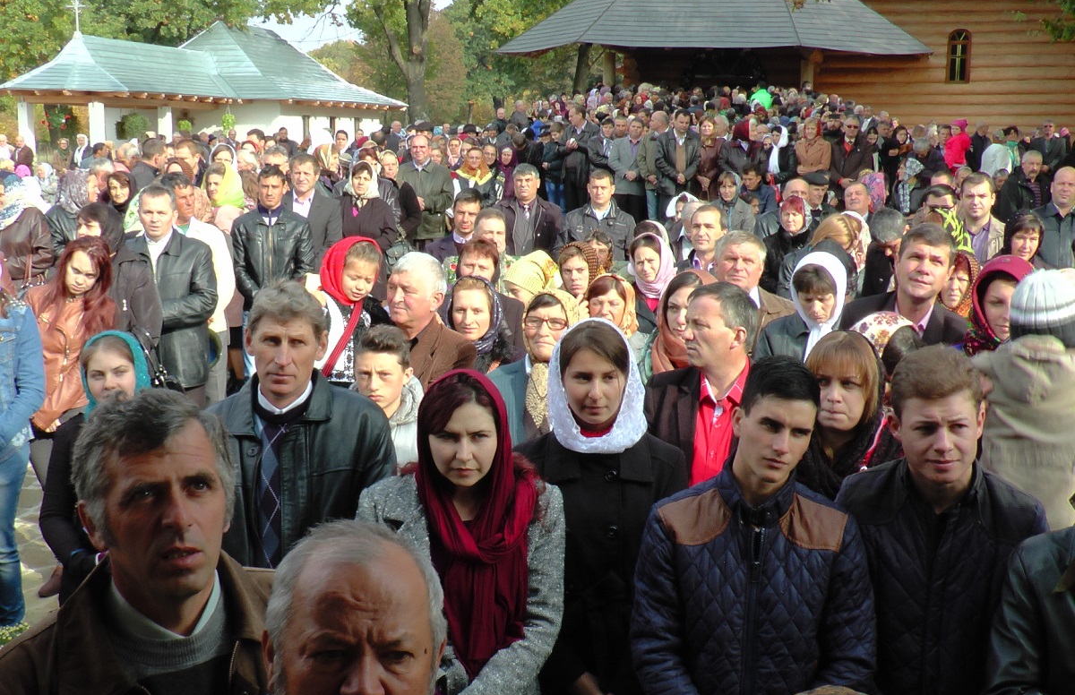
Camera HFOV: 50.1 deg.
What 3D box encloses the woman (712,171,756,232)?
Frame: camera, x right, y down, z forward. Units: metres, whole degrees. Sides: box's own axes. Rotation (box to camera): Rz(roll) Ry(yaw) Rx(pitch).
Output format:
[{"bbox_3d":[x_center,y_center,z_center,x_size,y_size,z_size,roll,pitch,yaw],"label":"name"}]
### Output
[{"bbox_3d":[1.604,-0.655,9.568,0.460,1.620,0.310,4,13,18],"label":"woman"}]

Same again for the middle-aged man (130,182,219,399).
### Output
[{"bbox_3d":[-1.773,0.087,5.637,0.510,1.760,0.350,0,9,-2],"label":"middle-aged man"}]

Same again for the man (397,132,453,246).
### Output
[{"bbox_3d":[-0.946,-0.932,9.836,0.540,1.750,0.340,0,9,-3],"label":"man"}]

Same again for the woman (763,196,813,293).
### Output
[{"bbox_3d":[1.664,-0.186,7.568,0.460,1.620,0.310,6,14,27],"label":"woman"}]

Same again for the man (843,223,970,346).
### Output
[{"bbox_3d":[1.253,0.448,4.037,0.510,1.760,0.330,1,9,7],"label":"man"}]

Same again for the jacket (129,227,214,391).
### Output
[{"bbox_3d":[-1.788,-0.186,5.600,0.500,0.760,0.320,2,12,8],"label":"jacket"}]

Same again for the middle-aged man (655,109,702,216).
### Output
[{"bbox_3d":[1.596,-1.814,13.082,0.540,1.750,0.340,1,12,4],"label":"middle-aged man"}]

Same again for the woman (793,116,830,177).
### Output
[{"bbox_3d":[3.113,-1.795,13.127,0.460,1.630,0.310,3,9,14],"label":"woman"}]

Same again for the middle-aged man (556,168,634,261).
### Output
[{"bbox_3d":[0.365,-0.268,7.487,0.540,1.760,0.330,1,9,3],"label":"middle-aged man"}]

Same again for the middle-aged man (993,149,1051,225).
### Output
[{"bbox_3d":[4.222,-0.848,10.035,0.540,1.730,0.350,1,9,6],"label":"middle-aged man"}]

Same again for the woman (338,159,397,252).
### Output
[{"bbox_3d":[-1.233,-0.531,8.370,0.480,1.640,0.320,1,12,4],"label":"woman"}]

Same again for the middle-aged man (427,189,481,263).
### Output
[{"bbox_3d":[-0.450,-0.006,6.386,0.510,1.740,0.320,0,9,-1],"label":"middle-aged man"}]

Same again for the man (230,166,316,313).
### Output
[{"bbox_3d":[-1.536,-0.191,6.786,0.520,1.740,0.330,-2,9,-11],"label":"man"}]

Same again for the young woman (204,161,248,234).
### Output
[{"bbox_3d":[-2.048,-0.403,7.628,0.460,1.640,0.310,3,9,17],"label":"young woman"}]

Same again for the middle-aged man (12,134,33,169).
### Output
[{"bbox_3d":[-9.019,-2.856,20.177,0.490,1.700,0.310,1,12,3],"label":"middle-aged man"}]

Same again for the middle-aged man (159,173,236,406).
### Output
[{"bbox_3d":[-1.903,-0.094,6.381,0.510,1.740,0.330,-4,13,-20],"label":"middle-aged man"}]

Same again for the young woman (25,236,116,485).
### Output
[{"bbox_3d":[-2.062,0.326,5.209,0.450,1.650,0.310,-2,9,-17],"label":"young woman"}]

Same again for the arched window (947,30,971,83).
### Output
[{"bbox_3d":[10.088,-6.979,27.500,0.580,1.270,0.150,1,9,3],"label":"arched window"}]

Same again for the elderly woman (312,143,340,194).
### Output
[{"bbox_3d":[-1.944,-1.070,10.566,0.310,1.600,0.450,7,14,29],"label":"elderly woman"}]

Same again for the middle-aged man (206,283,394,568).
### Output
[{"bbox_3d":[-0.590,0.703,2.943,0.490,1.760,0.330,4,13,18],"label":"middle-aged man"}]

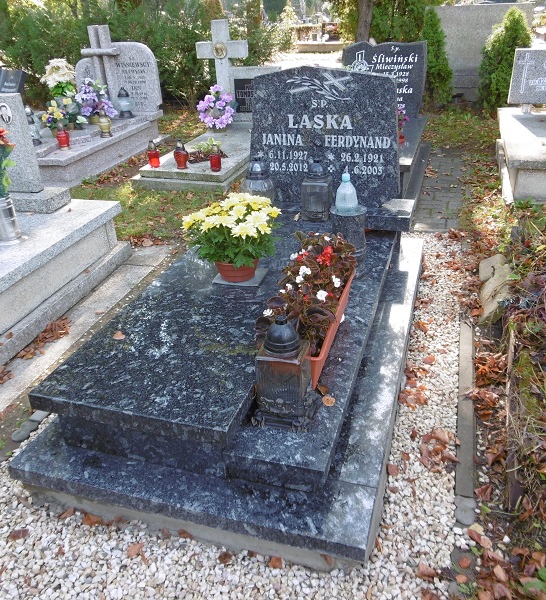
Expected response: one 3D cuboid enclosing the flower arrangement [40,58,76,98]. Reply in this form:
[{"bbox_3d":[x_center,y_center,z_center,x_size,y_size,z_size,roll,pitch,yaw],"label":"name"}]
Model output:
[{"bbox_3d":[-2.382,-2.334,6.148,0.395,0.603,0.374,7,28,16],"label":"flower arrangement"}]

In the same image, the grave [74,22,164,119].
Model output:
[{"bbox_3d":[-1.689,-2.532,6.107,1.042,0.896,0.179,6,29,16],"label":"grave"}]

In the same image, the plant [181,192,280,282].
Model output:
[{"bbox_3d":[-0.142,-0.261,2.145,0.354,0.338,0.354,-1,27,1],"label":"plant"}]

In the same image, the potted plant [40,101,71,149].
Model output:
[{"bbox_3d":[-2.156,-1.833,5.534,0.291,0.374,0.270,7,28,16],"label":"potted plant"}]

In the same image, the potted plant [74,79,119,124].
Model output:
[{"bbox_3d":[-1.903,-2.148,5.994,0.395,0.437,0.333,7,28,16],"label":"potted plant"}]

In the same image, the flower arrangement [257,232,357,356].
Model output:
[{"bbox_3d":[0.129,0.004,1.877,0.230,0.274,0.655,6,29,16],"label":"flower arrangement"}]

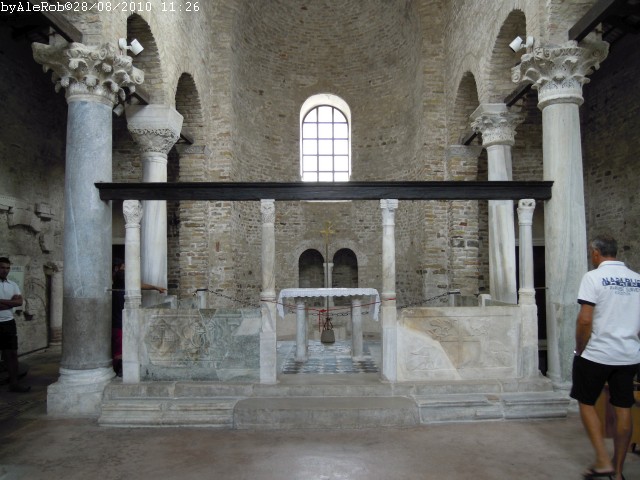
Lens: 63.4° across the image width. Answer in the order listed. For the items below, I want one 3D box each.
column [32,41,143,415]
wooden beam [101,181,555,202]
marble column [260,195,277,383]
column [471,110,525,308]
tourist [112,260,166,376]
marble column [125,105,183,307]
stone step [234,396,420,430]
[{"bbox_3d":[-2.648,-0.101,5.896,0.790,3.943,0.790,0,-2,0],"label":"column"},{"bbox_3d":[0.038,-0.514,5.615,4.871,0.183,0.208,0,-2,0],"label":"wooden beam"},{"bbox_3d":[-0.551,0.537,5.537,0.170,1.951,0.173,0,-2,0],"label":"marble column"},{"bbox_3d":[2.838,-0.098,8.052,0.662,3.794,0.662,0,-2,0],"label":"column"},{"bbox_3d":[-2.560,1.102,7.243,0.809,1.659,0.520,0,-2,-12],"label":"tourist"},{"bbox_3d":[-2.582,-0.098,8.052,0.682,3.794,0.682,0,-2,0],"label":"marble column"},{"bbox_3d":[0.070,1.733,5.179,1.748,0.210,0.410,0,-2,1],"label":"stone step"}]

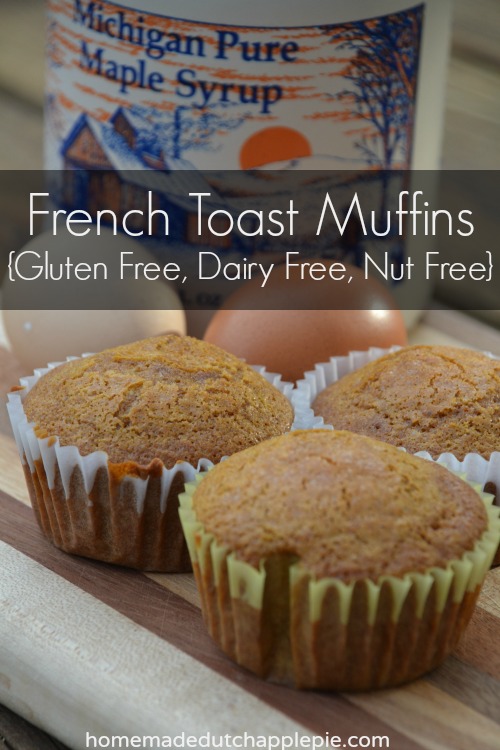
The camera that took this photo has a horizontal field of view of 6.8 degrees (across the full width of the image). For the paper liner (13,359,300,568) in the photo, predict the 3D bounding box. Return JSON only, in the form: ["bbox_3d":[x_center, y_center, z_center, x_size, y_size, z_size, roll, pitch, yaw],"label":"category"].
[{"bbox_3d":[-0.021,0.015,0.995,0.070,0.044,0.070,3,22,0],"label":"paper liner"}]

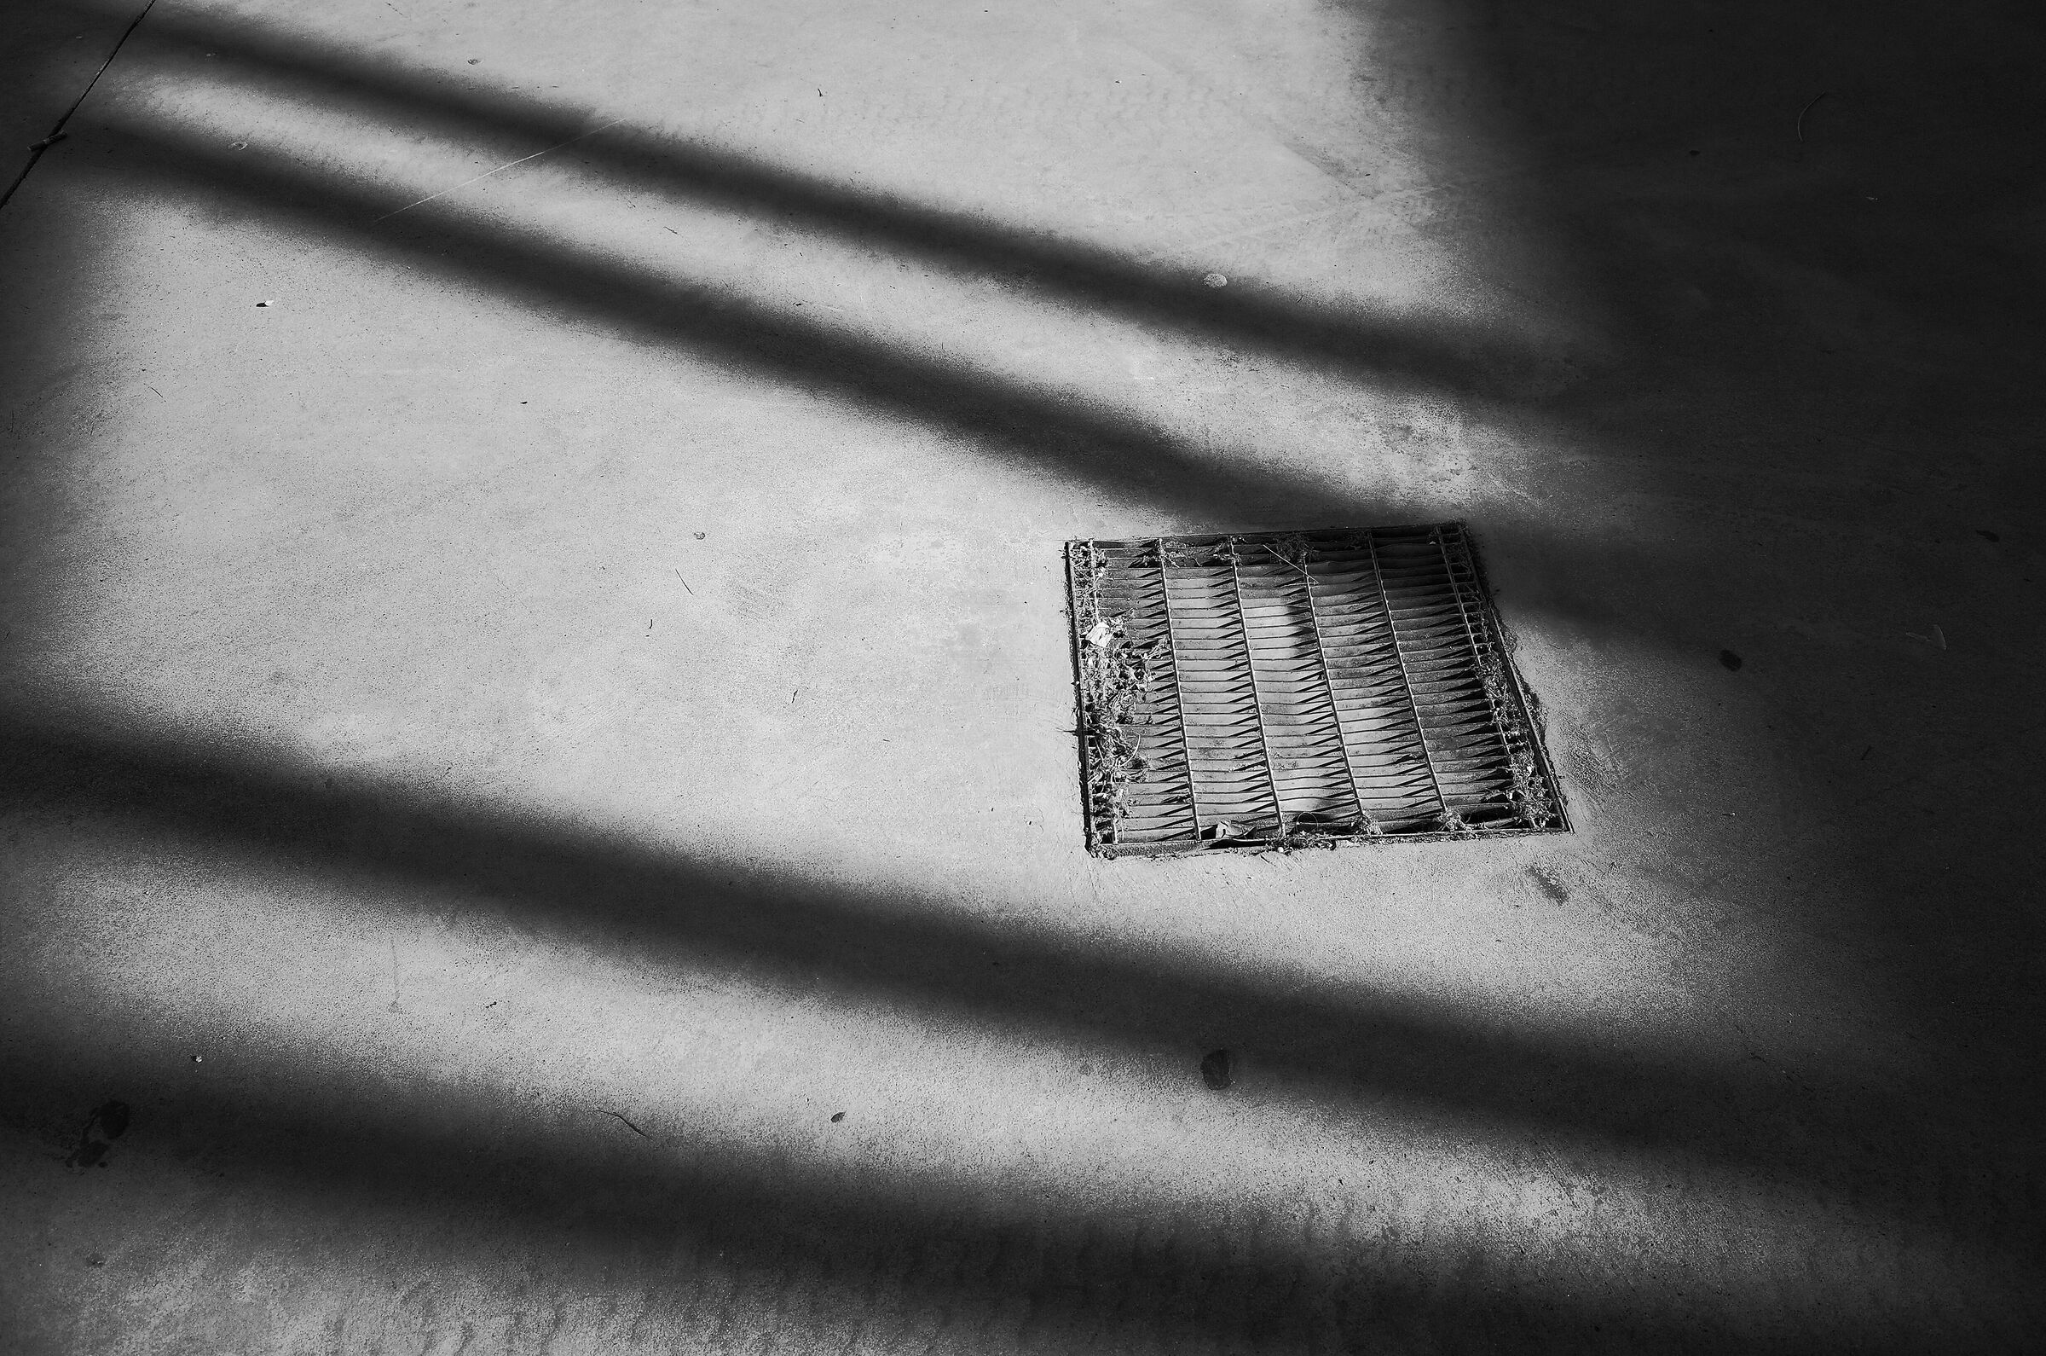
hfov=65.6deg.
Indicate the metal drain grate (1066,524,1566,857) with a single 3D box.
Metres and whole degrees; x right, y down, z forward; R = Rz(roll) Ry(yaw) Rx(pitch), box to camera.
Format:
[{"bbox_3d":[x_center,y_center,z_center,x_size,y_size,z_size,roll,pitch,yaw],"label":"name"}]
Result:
[{"bbox_3d":[0.364,0.006,2.134,0.583,0.032,0.586,-3,45,0],"label":"metal drain grate"}]

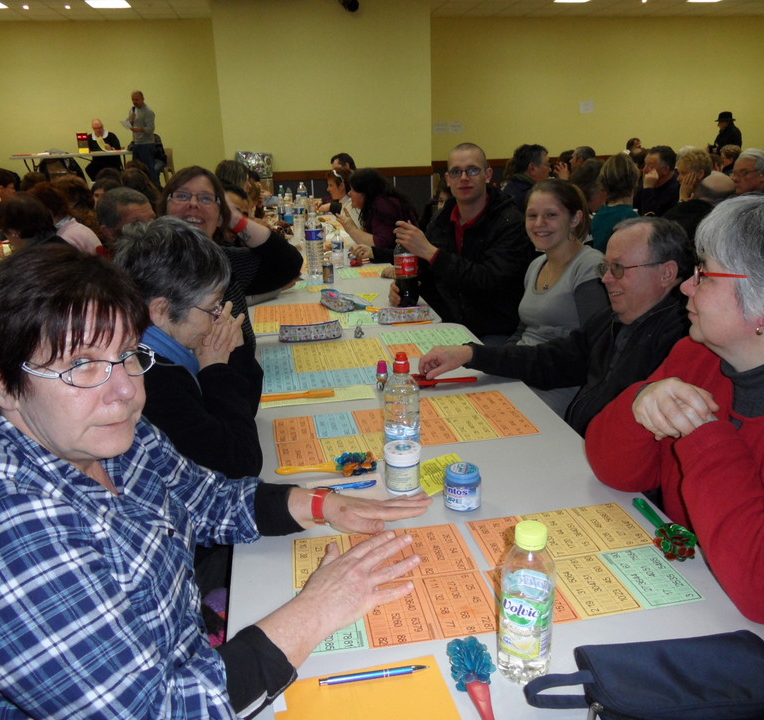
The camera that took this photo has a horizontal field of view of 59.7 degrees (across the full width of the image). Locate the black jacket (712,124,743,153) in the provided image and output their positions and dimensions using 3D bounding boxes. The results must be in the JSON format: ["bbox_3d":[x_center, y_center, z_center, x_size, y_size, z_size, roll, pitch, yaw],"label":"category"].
[{"bbox_3d":[4.941,-3.023,9.612,0.380,0.750,0.500,-4,18,-7],"label":"black jacket"}]

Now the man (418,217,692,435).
[{"bbox_3d":[0.483,0.234,1.713,0.740,1.186,0.540,-10,19,-24],"label":"man"}]

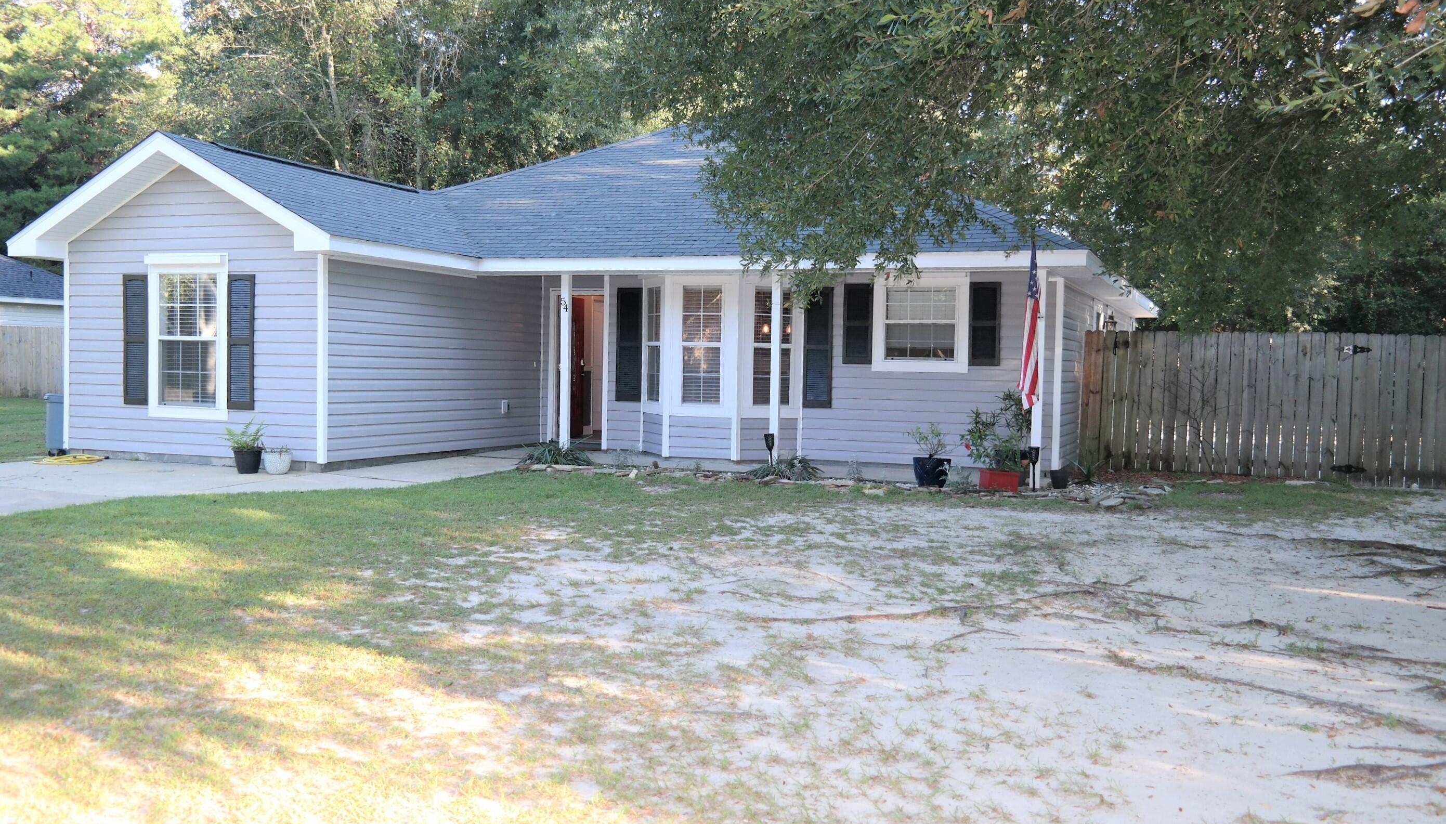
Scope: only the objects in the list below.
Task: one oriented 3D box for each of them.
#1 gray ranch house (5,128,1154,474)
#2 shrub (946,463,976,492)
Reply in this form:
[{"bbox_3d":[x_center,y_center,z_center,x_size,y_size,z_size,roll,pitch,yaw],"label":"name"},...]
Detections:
[{"bbox_3d":[-0.295,-2.071,16.717,11.700,5.200,13.400,2,2,21],"label":"gray ranch house"},{"bbox_3d":[2.518,0.692,11.450,0.330,0.310,0.300,2,2,21],"label":"shrub"}]

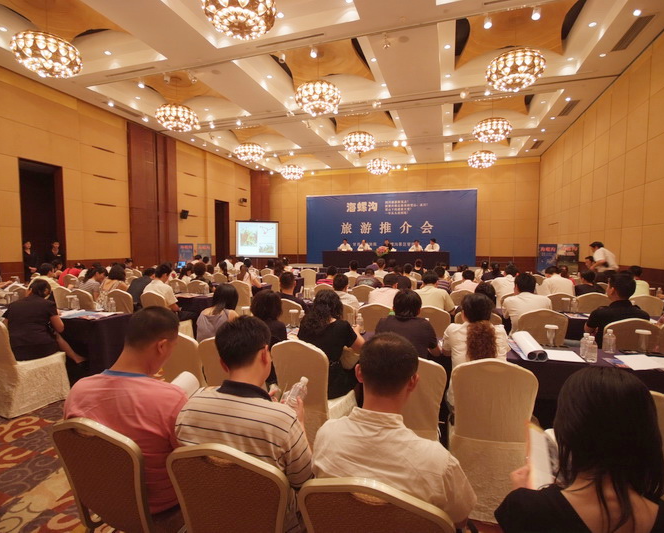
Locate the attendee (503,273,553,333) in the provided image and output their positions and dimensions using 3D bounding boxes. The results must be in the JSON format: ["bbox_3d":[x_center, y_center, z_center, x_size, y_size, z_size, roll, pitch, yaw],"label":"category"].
[{"bbox_3d":[2.222,0.700,3.808,0.520,1.240,0.750,1,3,15],"label":"attendee"}]

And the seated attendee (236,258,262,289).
[{"bbox_3d":[-1.568,0.570,6.551,0.500,1.230,0.750,2,4,34],"label":"seated attendee"}]

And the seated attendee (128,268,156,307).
[{"bbox_3d":[-2.946,0.622,5.373,0.500,1.250,0.820,2,3,22],"label":"seated attendee"}]

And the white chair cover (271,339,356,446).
[{"bbox_3d":[-0.112,0.945,2.449,0.455,0.933,0.540,2,3,25],"label":"white chair cover"}]

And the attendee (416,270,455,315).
[{"bbox_3d":[1.217,0.703,3.931,0.480,1.290,0.760,1,3,20],"label":"attendee"}]

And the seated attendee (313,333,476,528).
[{"bbox_3d":[0.270,0.841,1.300,0.500,1.300,0.760,1,3,20],"label":"seated attendee"}]

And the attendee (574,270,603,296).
[{"bbox_3d":[3.783,0.659,4.904,0.500,1.220,0.720,1,3,11],"label":"attendee"}]

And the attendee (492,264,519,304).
[{"bbox_3d":[2.800,0.634,5.281,0.520,1.320,0.750,1,3,15],"label":"attendee"}]

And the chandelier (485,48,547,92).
[{"bbox_3d":[3.884,-4.139,7.061,1.114,0.608,1.114,1,3,19],"label":"chandelier"}]

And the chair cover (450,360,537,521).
[{"bbox_3d":[0.953,0.969,2.103,0.455,0.933,0.540,1,3,15],"label":"chair cover"}]

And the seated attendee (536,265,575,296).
[{"bbox_3d":[3.480,0.647,5.330,0.520,1.300,0.750,1,3,15],"label":"seated attendee"}]

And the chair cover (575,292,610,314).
[{"bbox_3d":[3.711,0.831,4.849,0.470,0.935,0.540,1,3,20],"label":"chair cover"}]

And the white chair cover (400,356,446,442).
[{"bbox_3d":[0.459,0.949,2.115,0.460,0.910,0.540,1,3,14],"label":"white chair cover"}]

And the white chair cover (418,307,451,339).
[{"bbox_3d":[1.085,0.869,3.663,0.450,0.935,0.520,1,3,19],"label":"white chair cover"}]

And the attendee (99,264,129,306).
[{"bbox_3d":[-3.373,0.625,5.117,0.500,1.260,0.750,2,3,29],"label":"attendee"}]

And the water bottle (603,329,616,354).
[{"bbox_3d":[2.151,0.572,2.575,0.066,0.195,0.066,1,3,18],"label":"water bottle"}]

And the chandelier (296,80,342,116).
[{"bbox_3d":[-0.367,-4.345,8.656,1.180,0.550,1.180,0,3,0],"label":"chandelier"}]

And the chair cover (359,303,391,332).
[{"bbox_3d":[0.574,0.878,3.981,0.470,0.935,0.540,1,3,20],"label":"chair cover"}]

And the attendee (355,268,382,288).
[{"bbox_3d":[0.658,0.606,5.773,0.520,1.180,0.750,1,3,17],"label":"attendee"}]

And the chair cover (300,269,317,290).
[{"bbox_3d":[-0.560,0.523,9.334,0.460,0.920,0.550,1,3,17],"label":"chair cover"}]

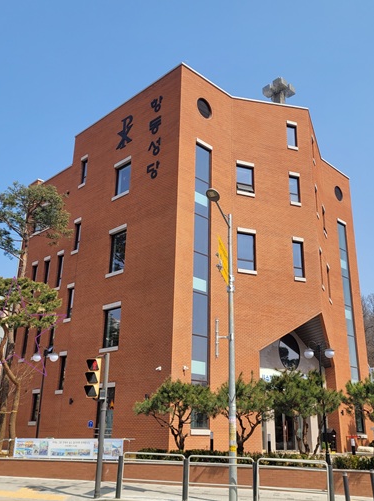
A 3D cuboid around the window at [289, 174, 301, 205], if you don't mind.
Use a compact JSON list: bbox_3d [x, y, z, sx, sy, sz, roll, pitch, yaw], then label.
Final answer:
[{"bbox_3d":[6.290,-3.511,29.269,0.710,1.970,0.150,9,-21,-19],"label":"window"}]

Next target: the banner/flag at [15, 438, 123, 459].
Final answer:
[{"bbox_3d":[-4.295,7.116,18.012,4.316,0.670,0.040,-4,-21,15],"label":"banner/flag"}]

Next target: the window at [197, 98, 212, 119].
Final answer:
[{"bbox_3d":[0.923,-7.746,27.545,1.150,1.150,0.150,20,-27,-41],"label":"window"}]

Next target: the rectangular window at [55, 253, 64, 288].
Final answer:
[{"bbox_3d":[-7.416,1.265,29.624,0.600,1.950,0.200,-18,-27,42],"label":"rectangular window"}]

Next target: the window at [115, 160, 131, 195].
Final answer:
[{"bbox_3d":[-3.393,-3.759,26.590,1.429,1.785,0.150,-18,-28,42],"label":"window"}]

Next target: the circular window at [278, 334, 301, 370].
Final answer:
[{"bbox_3d":[5.564,5.581,27.433,0.150,2.070,2.070,-18,-27,42],"label":"circular window"}]

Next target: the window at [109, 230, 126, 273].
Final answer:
[{"bbox_3d":[-3.497,0.083,25.955,1.250,2.120,0.170,-18,-27,42],"label":"window"}]

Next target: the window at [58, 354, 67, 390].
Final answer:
[{"bbox_3d":[-6.369,6.306,25.733,0.690,1.703,0.150,-18,-28,42],"label":"window"}]

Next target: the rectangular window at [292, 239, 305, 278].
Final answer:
[{"bbox_3d":[6.191,0.505,27.805,0.710,2.340,0.150,9,-21,-19],"label":"rectangular window"}]

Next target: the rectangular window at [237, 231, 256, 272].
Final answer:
[{"bbox_3d":[3.068,0.075,26.020,1.000,2.030,0.200,8,-21,-18],"label":"rectangular window"}]

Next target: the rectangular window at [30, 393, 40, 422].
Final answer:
[{"bbox_3d":[-8.025,8.361,26.681,0.783,1.420,0.150,-18,-28,42],"label":"rectangular window"}]

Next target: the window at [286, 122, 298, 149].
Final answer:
[{"bbox_3d":[6.063,-6.593,28.953,0.674,1.508,0.150,9,-22,-19],"label":"window"}]

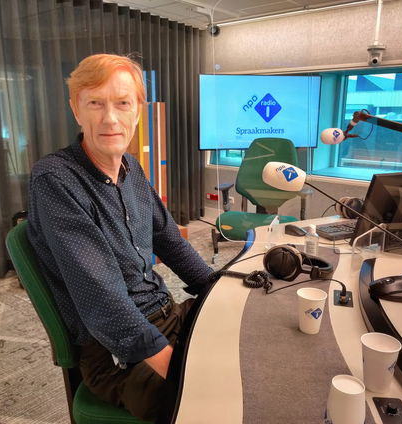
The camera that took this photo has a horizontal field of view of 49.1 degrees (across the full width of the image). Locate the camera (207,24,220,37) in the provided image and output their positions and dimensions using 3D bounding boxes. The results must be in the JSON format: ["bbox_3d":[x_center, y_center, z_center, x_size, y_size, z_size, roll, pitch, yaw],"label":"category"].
[{"bbox_3d":[0.150,-2.185,5.300,0.140,0.140,0.150,-1,14,-3],"label":"camera"}]

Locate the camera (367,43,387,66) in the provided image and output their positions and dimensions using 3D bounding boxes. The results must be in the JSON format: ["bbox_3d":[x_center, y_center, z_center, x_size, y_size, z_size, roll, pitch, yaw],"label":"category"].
[{"bbox_3d":[1.455,-1.297,3.650,0.145,0.180,0.150,5,15,22],"label":"camera"}]

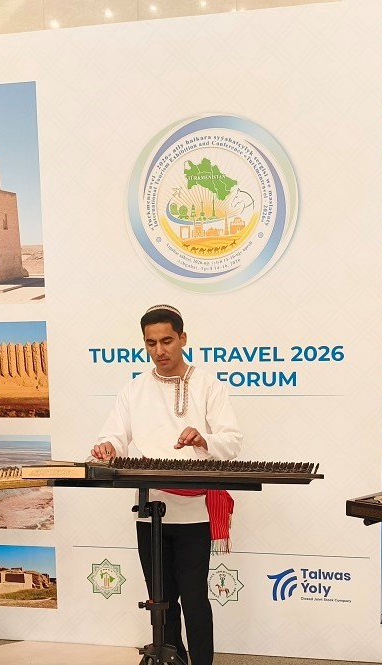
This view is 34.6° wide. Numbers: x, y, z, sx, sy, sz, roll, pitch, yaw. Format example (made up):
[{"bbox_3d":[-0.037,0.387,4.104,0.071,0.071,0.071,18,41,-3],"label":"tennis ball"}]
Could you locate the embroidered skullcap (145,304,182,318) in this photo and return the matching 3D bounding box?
[{"bbox_3d":[-0.104,-0.075,2.420,0.157,0.060,0.160,1,-14,24],"label":"embroidered skullcap"}]

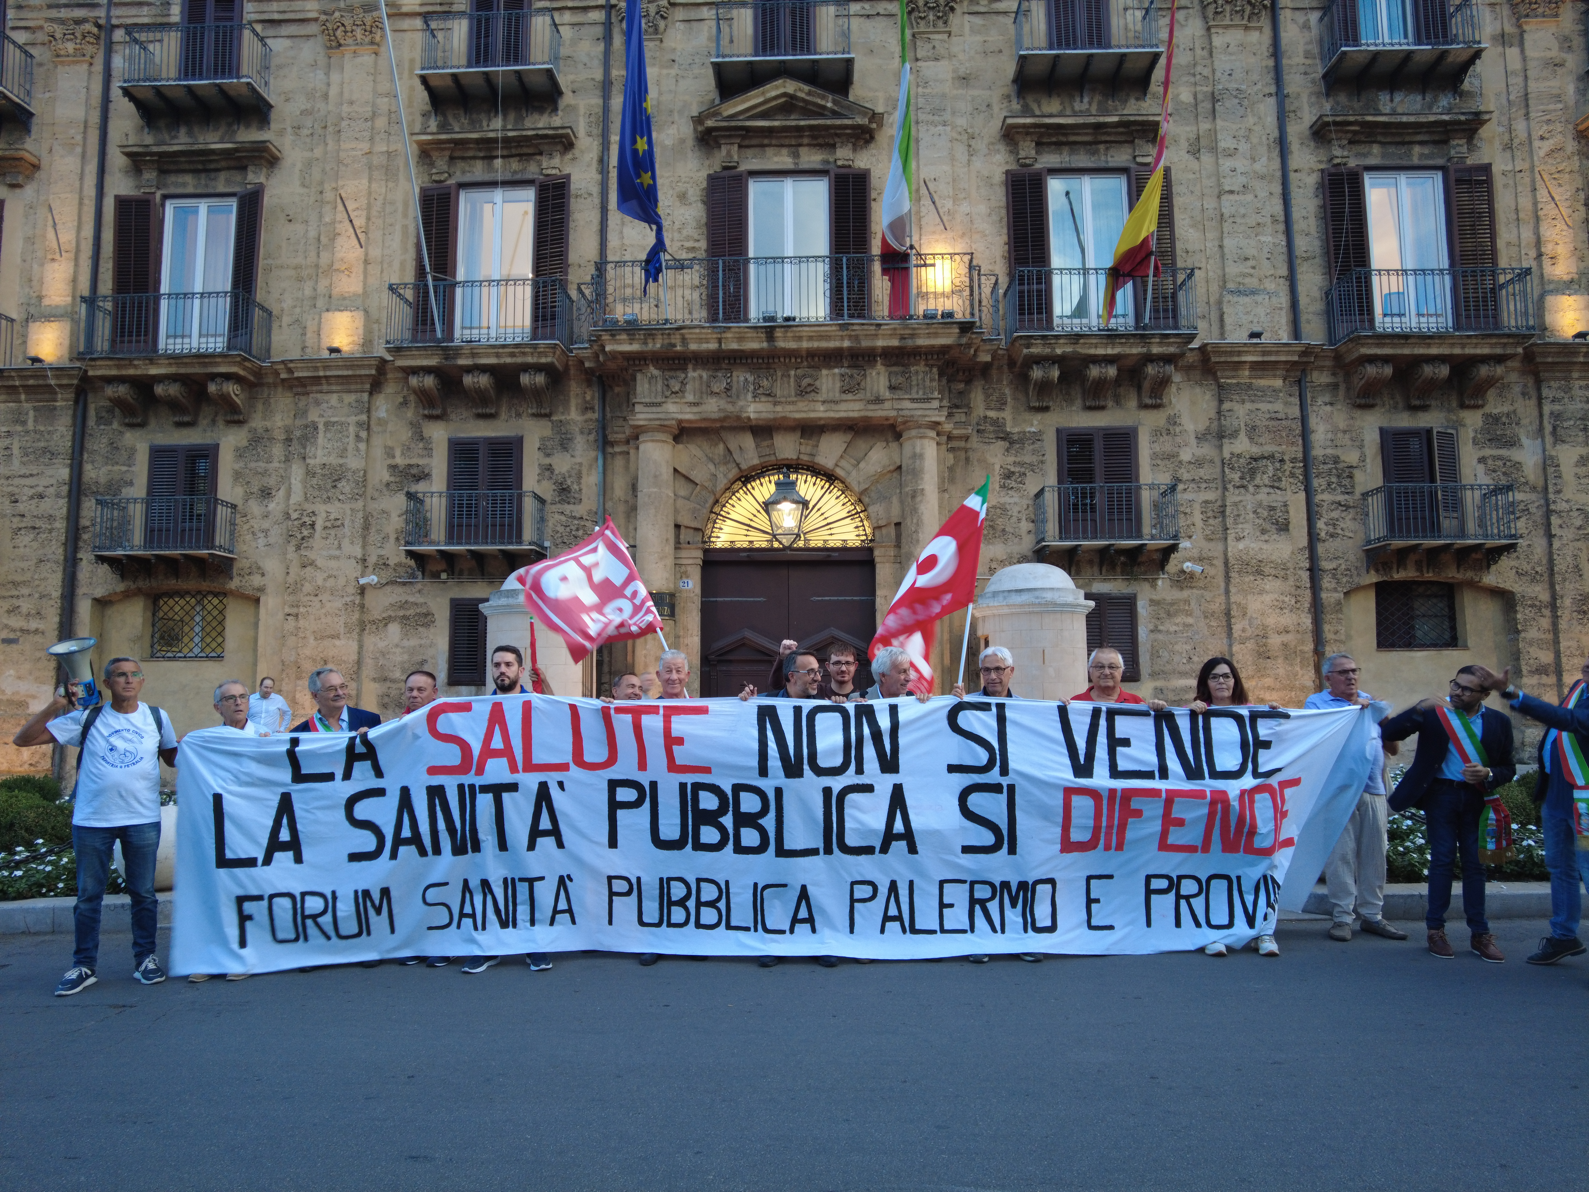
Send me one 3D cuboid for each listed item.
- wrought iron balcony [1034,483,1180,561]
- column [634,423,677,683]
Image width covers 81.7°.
[{"bbox_3d":[4.870,-1.145,14.444,2.069,1.038,0.720,-1,-5,2],"label":"wrought iron balcony"},{"bbox_3d":[-2.167,0.030,14.351,0.680,5.556,0.680,-1,-5,2],"label":"column"}]

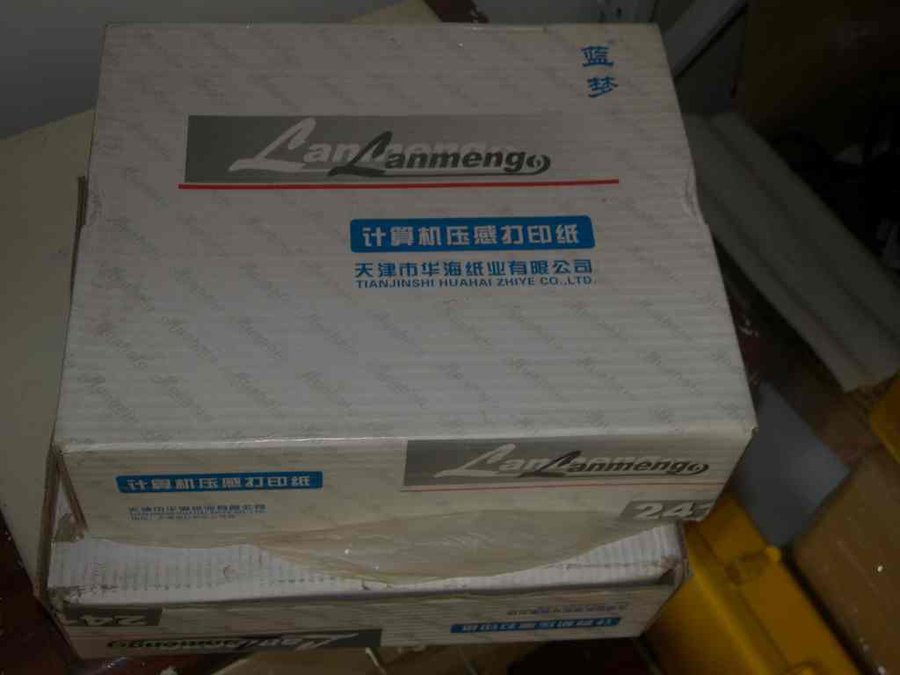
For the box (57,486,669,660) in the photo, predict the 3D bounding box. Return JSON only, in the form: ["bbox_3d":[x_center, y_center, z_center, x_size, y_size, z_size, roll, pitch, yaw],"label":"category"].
[{"bbox_3d":[-0.046,0.034,0.659,0.288,0.086,0.246,-1,56,-6],"label":"box"}]

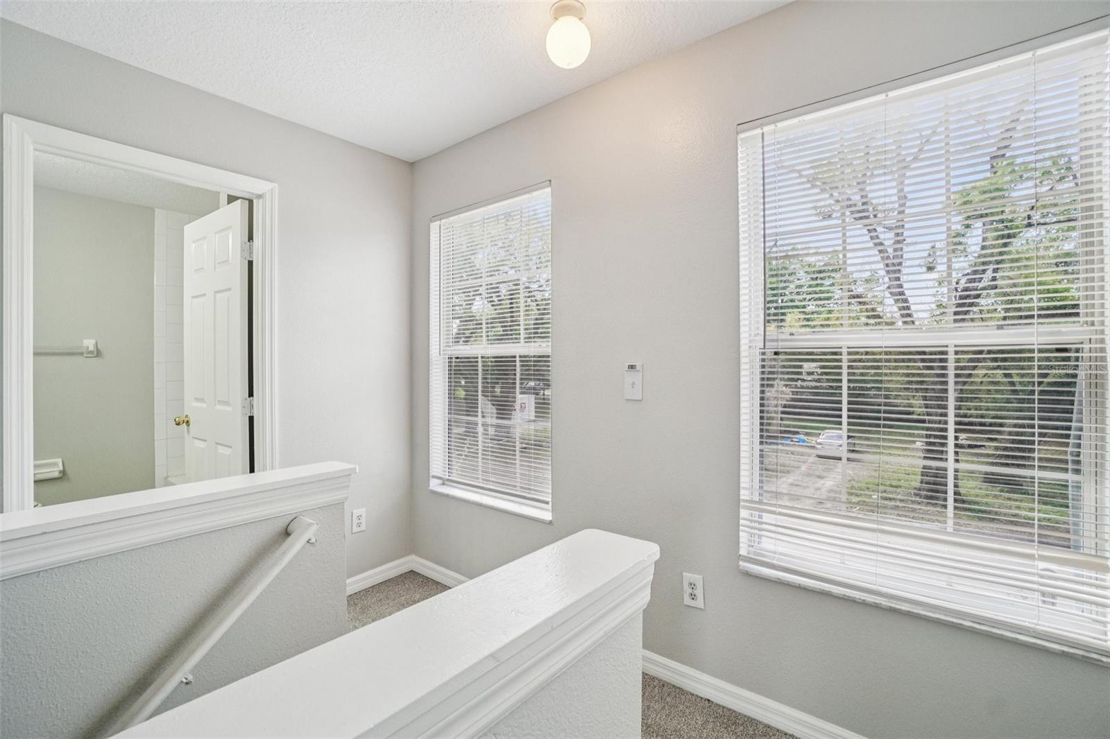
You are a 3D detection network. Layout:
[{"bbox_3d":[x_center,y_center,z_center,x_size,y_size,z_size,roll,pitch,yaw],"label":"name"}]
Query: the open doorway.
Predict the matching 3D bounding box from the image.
[{"bbox_3d":[-1.668,0.164,1.958,0.140,2.110,0.851,0,1,42],"label":"open doorway"}]

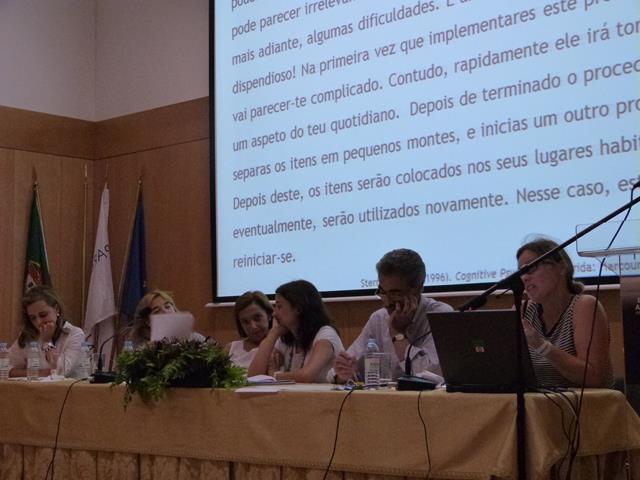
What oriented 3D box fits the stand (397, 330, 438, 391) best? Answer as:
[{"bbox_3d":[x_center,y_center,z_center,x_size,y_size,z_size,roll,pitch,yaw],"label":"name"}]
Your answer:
[{"bbox_3d":[0.370,0.449,4.120,0.120,0.240,0.200,-5,-7,38],"label":"stand"}]

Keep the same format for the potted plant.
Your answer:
[{"bbox_3d":[-0.605,0.571,4.620,0.600,0.300,0.420,-5,-7,38],"label":"potted plant"}]

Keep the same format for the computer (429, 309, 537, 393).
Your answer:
[{"bbox_3d":[0.629,0.392,3.716,0.365,0.280,0.357,-6,-7,40],"label":"computer"}]

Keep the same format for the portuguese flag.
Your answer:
[{"bbox_3d":[-1.800,0.203,6.881,0.250,1.120,0.200,0,-5,-9],"label":"portuguese flag"}]

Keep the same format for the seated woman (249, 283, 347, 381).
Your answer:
[{"bbox_3d":[-0.051,0.781,4.779,0.750,1.195,0.520,3,-7,-38],"label":"seated woman"}]

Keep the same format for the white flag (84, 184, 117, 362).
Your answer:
[{"bbox_3d":[-1.408,0.244,6.878,0.250,1.200,0.200,-1,-5,-6],"label":"white flag"}]

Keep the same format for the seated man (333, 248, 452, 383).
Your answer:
[{"bbox_3d":[0.342,0.694,4.557,0.560,1.312,0.800,-5,-7,40],"label":"seated man"}]

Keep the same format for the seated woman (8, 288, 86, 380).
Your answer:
[{"bbox_3d":[-1.505,0.882,5.900,0.520,1.255,0.750,-4,-6,30],"label":"seated woman"}]

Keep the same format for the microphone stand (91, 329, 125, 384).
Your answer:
[{"bbox_3d":[-1.052,0.594,5.394,0.120,0.240,0.200,-5,-7,38],"label":"microphone stand"}]

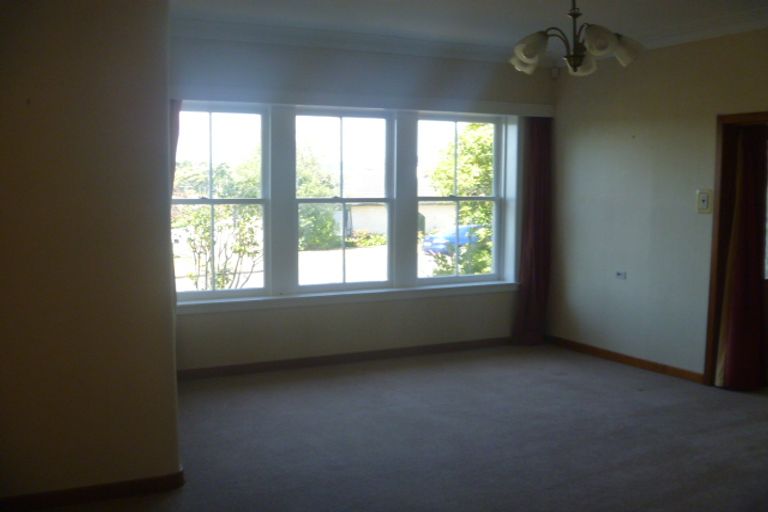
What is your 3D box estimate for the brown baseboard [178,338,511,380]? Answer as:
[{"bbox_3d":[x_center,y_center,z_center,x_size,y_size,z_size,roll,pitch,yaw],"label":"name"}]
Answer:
[{"bbox_3d":[-0.165,0.882,6.514,3.329,0.076,0.030,-3,6,-26],"label":"brown baseboard"}]

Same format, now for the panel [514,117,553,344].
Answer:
[{"bbox_3d":[1.447,-0.229,7.109,0.350,2.143,0.152,-3,6,-26],"label":"panel"}]

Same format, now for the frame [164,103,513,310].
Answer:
[{"bbox_3d":[-0.248,-0.472,6.467,3.283,1.566,0.182,-3,6,-26],"label":"frame"}]

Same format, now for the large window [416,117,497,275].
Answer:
[{"bbox_3d":[0.688,-0.527,6.993,0.867,1.464,0.061,-3,6,-26],"label":"large window"}]

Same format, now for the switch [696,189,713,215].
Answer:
[{"bbox_3d":[2.409,-0.409,5.632,0.024,0.179,0.140,-3,6,-26],"label":"switch"}]

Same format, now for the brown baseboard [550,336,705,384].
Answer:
[{"bbox_3d":[2.033,0.877,6.532,0.030,0.076,1.847,-3,6,-26],"label":"brown baseboard"}]

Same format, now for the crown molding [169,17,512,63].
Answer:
[{"bbox_3d":[-0.165,-1.768,6.223,3.359,0.114,0.114,-3,6,-26],"label":"crown molding"}]

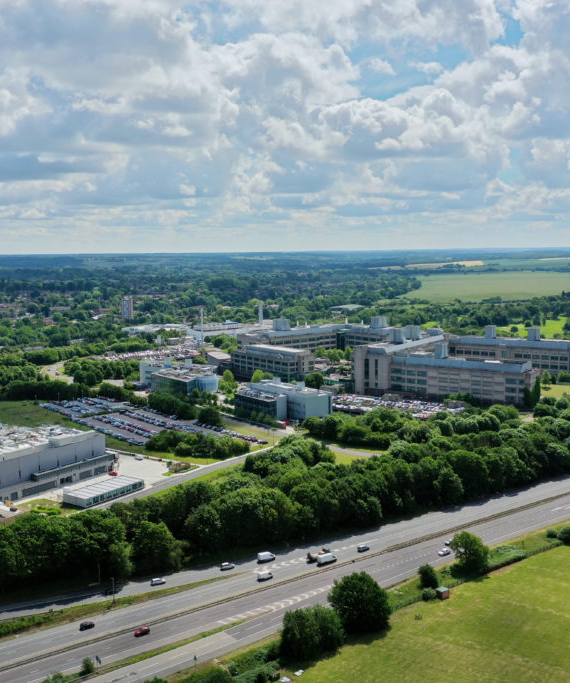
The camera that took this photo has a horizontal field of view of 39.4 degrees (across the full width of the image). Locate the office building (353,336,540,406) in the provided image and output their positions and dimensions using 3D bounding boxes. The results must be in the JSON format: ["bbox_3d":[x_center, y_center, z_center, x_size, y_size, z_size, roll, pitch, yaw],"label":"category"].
[{"bbox_3d":[109.030,16.020,512.030,106.510,28.000,76.000,3,8,29],"label":"office building"}]

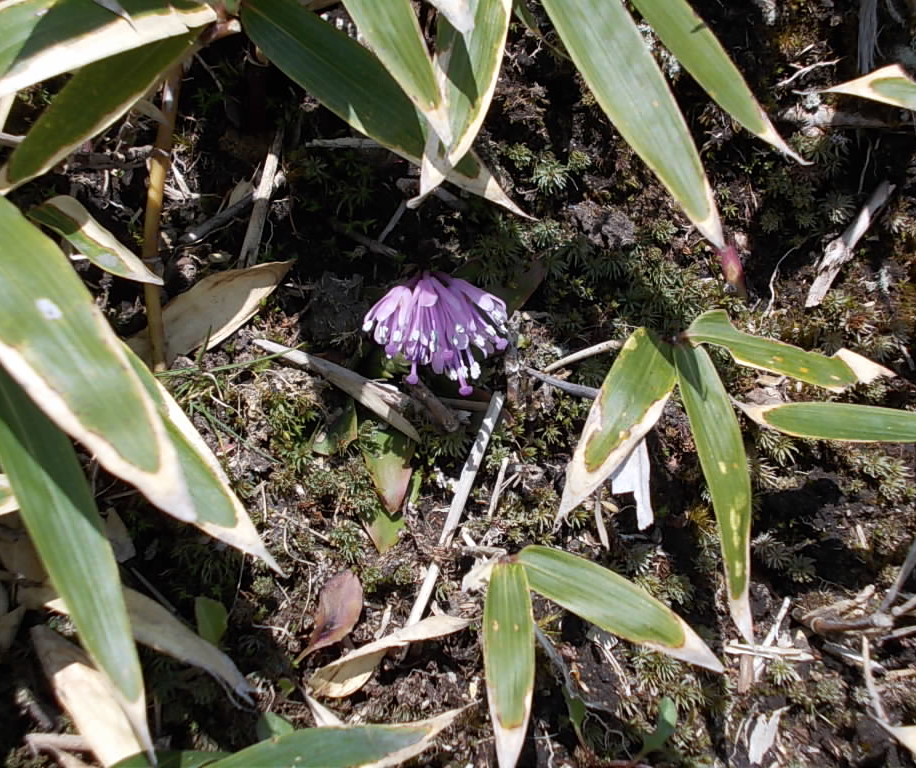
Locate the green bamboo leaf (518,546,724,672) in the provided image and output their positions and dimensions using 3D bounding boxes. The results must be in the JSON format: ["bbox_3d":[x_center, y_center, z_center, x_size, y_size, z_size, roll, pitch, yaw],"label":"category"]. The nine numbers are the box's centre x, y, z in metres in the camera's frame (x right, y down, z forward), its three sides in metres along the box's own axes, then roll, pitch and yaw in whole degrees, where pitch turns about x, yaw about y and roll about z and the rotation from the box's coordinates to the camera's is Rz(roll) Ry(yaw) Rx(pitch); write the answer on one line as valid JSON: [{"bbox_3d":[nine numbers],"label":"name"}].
[{"bbox_3d":[0.054,0.076,0.695,0.078,0.010,0.018,29,63,0],"label":"green bamboo leaf"}]

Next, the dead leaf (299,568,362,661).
[{"bbox_3d":[-0.038,0.070,0.629,0.015,0.007,0.030,24,75,15],"label":"dead leaf"}]

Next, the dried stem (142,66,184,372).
[{"bbox_3d":[-0.100,-0.053,0.718,0.008,0.127,0.006,6,39,-4],"label":"dried stem"}]

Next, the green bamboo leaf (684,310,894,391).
[{"bbox_3d":[0.104,-0.011,0.661,0.067,0.011,0.017,10,57,-4],"label":"green bamboo leaf"}]

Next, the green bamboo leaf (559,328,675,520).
[{"bbox_3d":[0.054,0.015,0.719,0.022,0.010,0.076,31,84,17],"label":"green bamboo leaf"}]

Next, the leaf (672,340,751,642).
[{"bbox_3d":[0.078,0.033,0.639,0.019,0.014,0.097,-8,70,-5],"label":"leaf"}]

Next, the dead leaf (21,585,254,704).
[{"bbox_3d":[-0.095,0.077,0.624,0.074,0.014,0.020,26,60,2],"label":"dead leaf"}]

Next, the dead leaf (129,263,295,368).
[{"bbox_3d":[-0.090,-0.026,0.762,0.070,0.011,0.022,-27,66,-4],"label":"dead leaf"}]

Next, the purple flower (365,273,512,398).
[{"bbox_3d":[-0.007,-0.016,0.650,0.045,0.037,0.041,0,46,0],"label":"purple flower"}]

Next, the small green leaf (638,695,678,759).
[{"bbox_3d":[0.066,0.114,0.695,0.011,0.025,0.005,25,24,13],"label":"small green leaf"}]

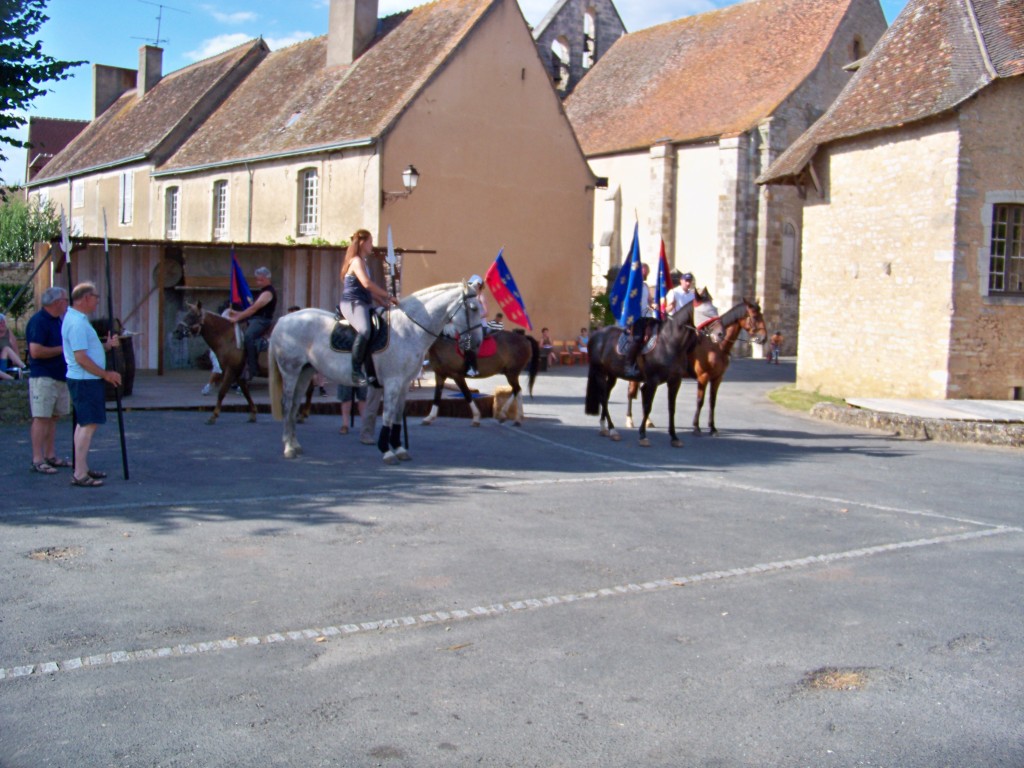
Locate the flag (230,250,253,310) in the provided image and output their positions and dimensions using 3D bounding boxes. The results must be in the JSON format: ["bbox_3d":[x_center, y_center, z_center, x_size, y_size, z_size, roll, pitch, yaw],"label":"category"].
[{"bbox_3d":[-3.630,-1.402,13.100,0.310,0.820,0.200,1,4,-6],"label":"flag"}]

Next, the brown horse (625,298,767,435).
[{"bbox_3d":[2.436,-0.245,13.349,2.150,1.830,0.520,5,5,39],"label":"brown horse"}]

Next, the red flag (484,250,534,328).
[{"bbox_3d":[-0.049,-1.331,13.750,0.680,1.160,0.220,1,4,-6],"label":"red flag"}]

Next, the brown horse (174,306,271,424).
[{"bbox_3d":[-3.534,-0.282,13.260,2.080,1.620,0.500,0,4,-16],"label":"brown horse"}]

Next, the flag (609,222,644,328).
[{"bbox_3d":[1.402,-1.328,11.950,0.450,1.300,0.220,1,4,-6],"label":"flag"}]

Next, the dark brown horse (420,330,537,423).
[{"bbox_3d":[-0.686,-0.205,13.585,2.150,1.560,0.500,1,4,-12],"label":"dark brown horse"}]

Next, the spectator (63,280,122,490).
[{"bbox_3d":[-3.661,0.004,8.500,0.460,1.750,0.550,0,4,-16],"label":"spectator"}]

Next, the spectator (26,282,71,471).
[{"bbox_3d":[-4.259,-0.032,9.000,0.380,1.720,0.500,3,4,20],"label":"spectator"}]

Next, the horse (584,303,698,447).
[{"bbox_3d":[1.692,-0.167,12.100,0.600,1.840,2.100,-2,5,-41],"label":"horse"}]

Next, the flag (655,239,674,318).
[{"bbox_3d":[2.070,-1.391,13.250,0.300,1.200,0.220,1,4,-6],"label":"flag"}]

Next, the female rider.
[{"bbox_3d":[-1.495,-0.786,10.100,0.600,1.580,0.520,2,4,15],"label":"female rider"}]

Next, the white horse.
[{"bbox_3d":[-1.430,-0.114,10.150,2.250,1.840,0.600,2,4,15],"label":"white horse"}]

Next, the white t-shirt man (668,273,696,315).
[{"bbox_3d":[2.380,-0.842,13.620,0.600,1.420,0.700,-2,6,-43],"label":"white t-shirt man"}]

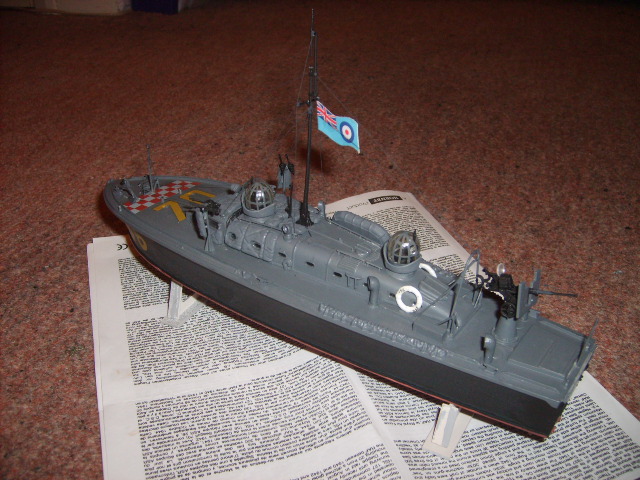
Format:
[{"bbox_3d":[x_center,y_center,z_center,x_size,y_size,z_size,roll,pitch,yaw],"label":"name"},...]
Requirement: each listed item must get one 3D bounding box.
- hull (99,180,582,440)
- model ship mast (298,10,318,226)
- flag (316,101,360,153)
[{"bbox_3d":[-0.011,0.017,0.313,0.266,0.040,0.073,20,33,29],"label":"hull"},{"bbox_3d":[-0.005,-0.047,0.274,0.007,0.096,0.014,20,33,29],"label":"model ship mast"},{"bbox_3d":[0.007,-0.047,0.270,0.025,0.015,0.005,27,37,37],"label":"flag"}]

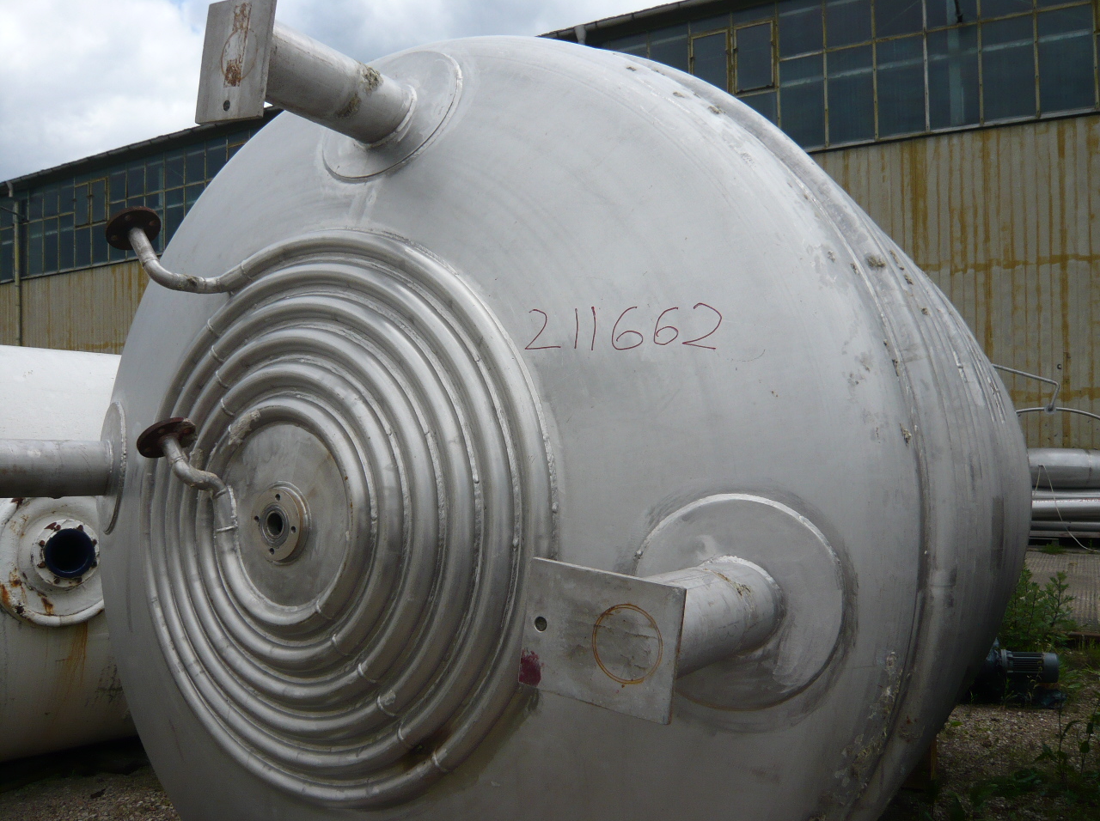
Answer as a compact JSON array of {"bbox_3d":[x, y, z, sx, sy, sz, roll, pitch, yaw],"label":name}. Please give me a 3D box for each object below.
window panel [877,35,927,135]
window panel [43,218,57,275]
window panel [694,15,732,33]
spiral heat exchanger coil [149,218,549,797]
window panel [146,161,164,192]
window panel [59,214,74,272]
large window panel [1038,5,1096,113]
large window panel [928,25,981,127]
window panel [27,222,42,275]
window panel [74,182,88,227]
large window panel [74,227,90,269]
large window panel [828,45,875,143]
[{"bbox_3d":[4.847,-4.480,12.264,0.653,1.360,0.050,-1,0,29],"label":"window panel"},{"bbox_3d":[-10.641,-3.517,18.945,0.565,1.166,0.050,-1,0,29],"label":"window panel"},{"bbox_3d":[2.121,-5.046,11.604,0.565,0.250,0.050,-1,0,29],"label":"window panel"},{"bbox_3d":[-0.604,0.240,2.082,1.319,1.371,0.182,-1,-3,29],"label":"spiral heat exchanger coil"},{"bbox_3d":[-7.622,-4.516,17.172,0.565,0.577,0.050,-1,0,29],"label":"window panel"},{"bbox_3d":[-11.783,-4.101,21.695,0.653,1.360,0.050,-1,0,29],"label":"window panel"},{"bbox_3d":[5.566,-3.782,9.591,0.565,1.166,0.050,-1,0,29],"label":"large window panel"},{"bbox_3d":[4.619,-3.816,10.172,0.565,1.166,0.050,-1,0,29],"label":"large window panel"},{"bbox_3d":[-12.946,-4.069,22.361,0.653,1.360,0.050,-1,0,29],"label":"window panel"},{"bbox_3d":[-11.237,-4.951,21.368,0.612,1.040,0.050,-1,0,29],"label":"window panel"},{"bbox_3d":[-9.660,-3.358,18.367,0.565,0.797,0.050,-1,0,29],"label":"large window panel"},{"bbox_3d":[4.263,-4.475,12.597,0.653,1.360,0.050,-1,0,29],"label":"large window panel"}]

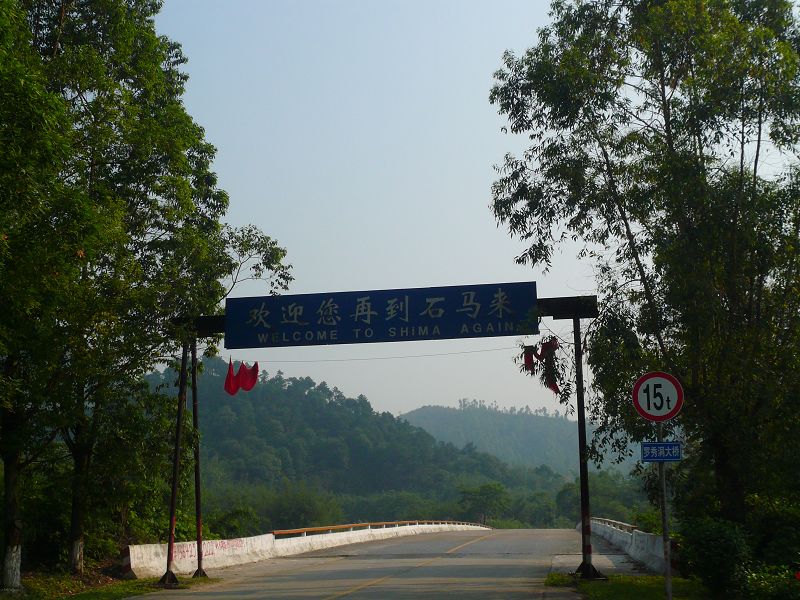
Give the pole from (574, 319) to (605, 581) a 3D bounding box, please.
[{"bbox_3d":[3.759,2.908,21.717,0.407,5.365,0.407,-3,-19,9],"label":"pole"}]

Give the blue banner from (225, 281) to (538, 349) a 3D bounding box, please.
[{"bbox_3d":[-0.467,0.365,23.261,6.908,1.128,0.150,-3,-11,9],"label":"blue banner"}]

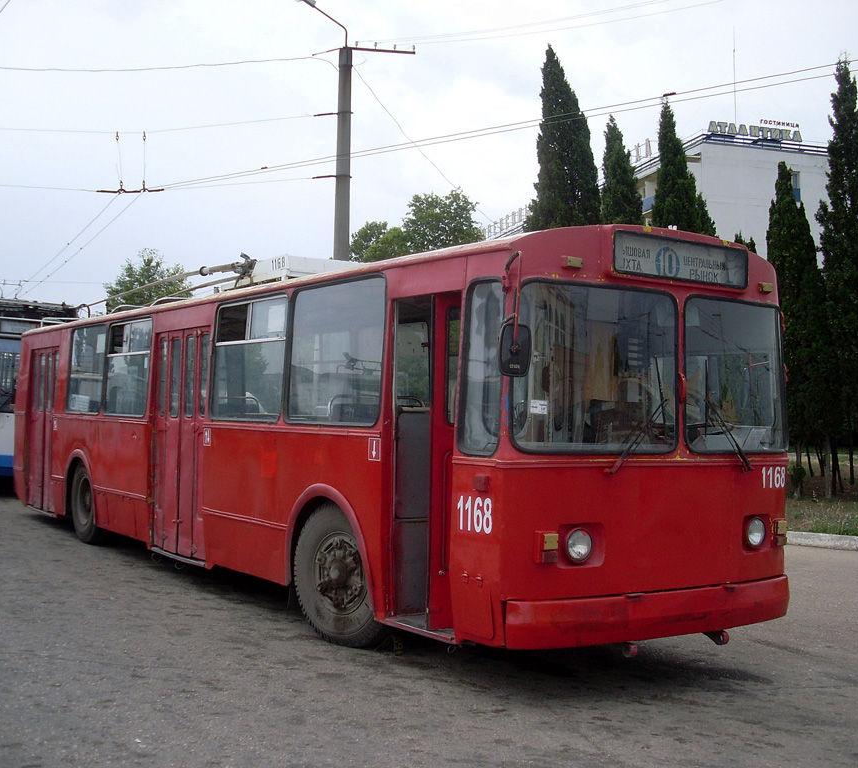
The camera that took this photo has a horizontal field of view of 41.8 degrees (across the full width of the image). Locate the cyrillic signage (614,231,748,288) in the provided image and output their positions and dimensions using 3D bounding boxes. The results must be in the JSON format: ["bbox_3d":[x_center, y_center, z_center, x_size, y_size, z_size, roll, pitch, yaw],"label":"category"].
[{"bbox_3d":[1.539,-0.753,6.935,1.146,0.270,0.100,2,-1,-33],"label":"cyrillic signage"}]

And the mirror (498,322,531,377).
[{"bbox_3d":[0.467,-0.184,6.080,0.180,0.290,0.070,3,-1,-2],"label":"mirror"}]

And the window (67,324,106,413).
[{"bbox_3d":[-3.966,-0.157,13.048,0.050,1.005,1.330,4,-3,-33],"label":"window"}]

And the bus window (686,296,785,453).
[{"bbox_3d":[1.989,-0.048,7.273,1.186,0.980,0.060,2,-1,-42],"label":"bus window"}]

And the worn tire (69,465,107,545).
[{"bbox_3d":[-3.843,1.344,13.012,0.300,1.020,1.020,2,-1,-33],"label":"worn tire"}]

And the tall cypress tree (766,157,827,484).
[{"bbox_3d":[6.375,-0.954,19.500,1.100,5.846,1.100,1,-1,18],"label":"tall cypress tree"}]

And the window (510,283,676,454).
[{"bbox_3d":[0.980,-0.080,6.608,1.165,0.988,0.060,1,-1,-25],"label":"window"}]

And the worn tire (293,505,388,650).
[{"bbox_3d":[-0.522,1.307,7.836,1.020,1.020,0.290,0,-2,45],"label":"worn tire"}]

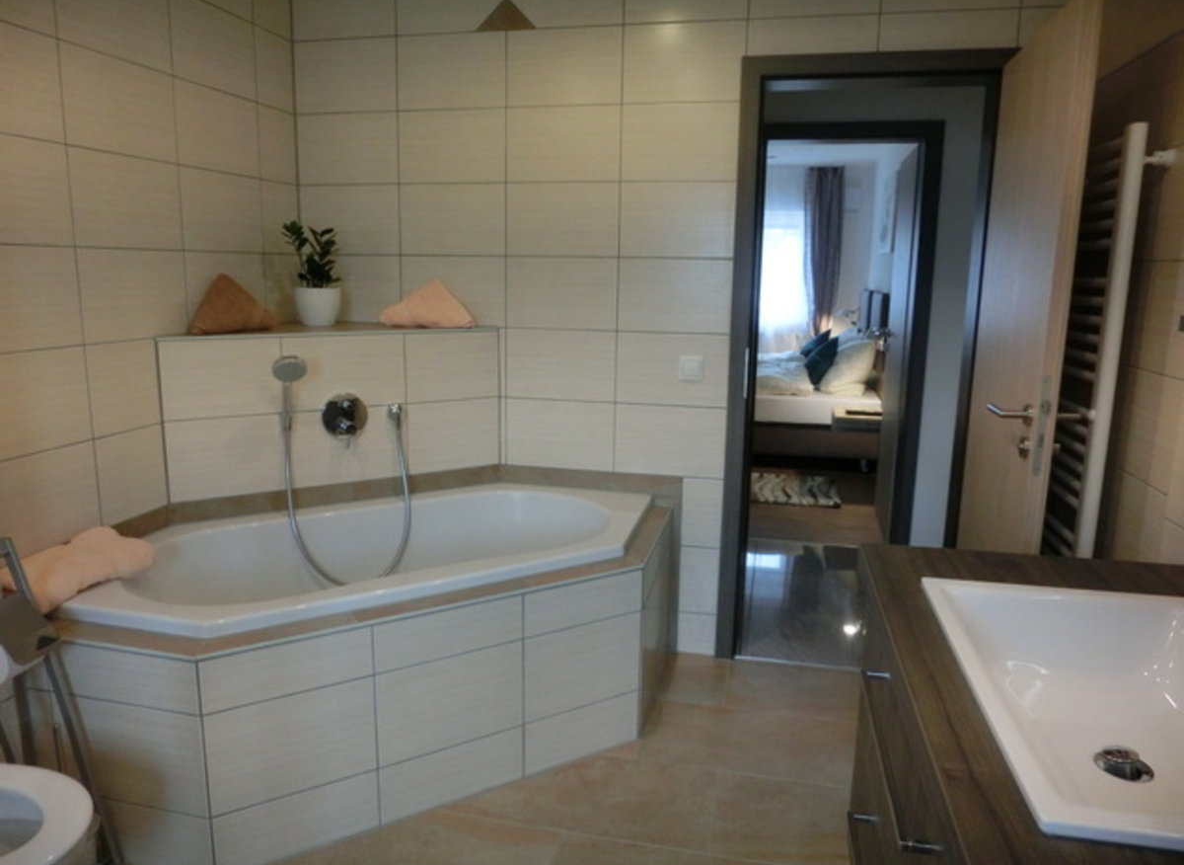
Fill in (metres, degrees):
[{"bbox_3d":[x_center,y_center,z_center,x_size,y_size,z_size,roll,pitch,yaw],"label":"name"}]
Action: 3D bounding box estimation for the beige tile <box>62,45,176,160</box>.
[{"bbox_3d":[-1.264,-0.873,2.207,0.014,0.250,0.403,3,11,13],"label":"beige tile"}]

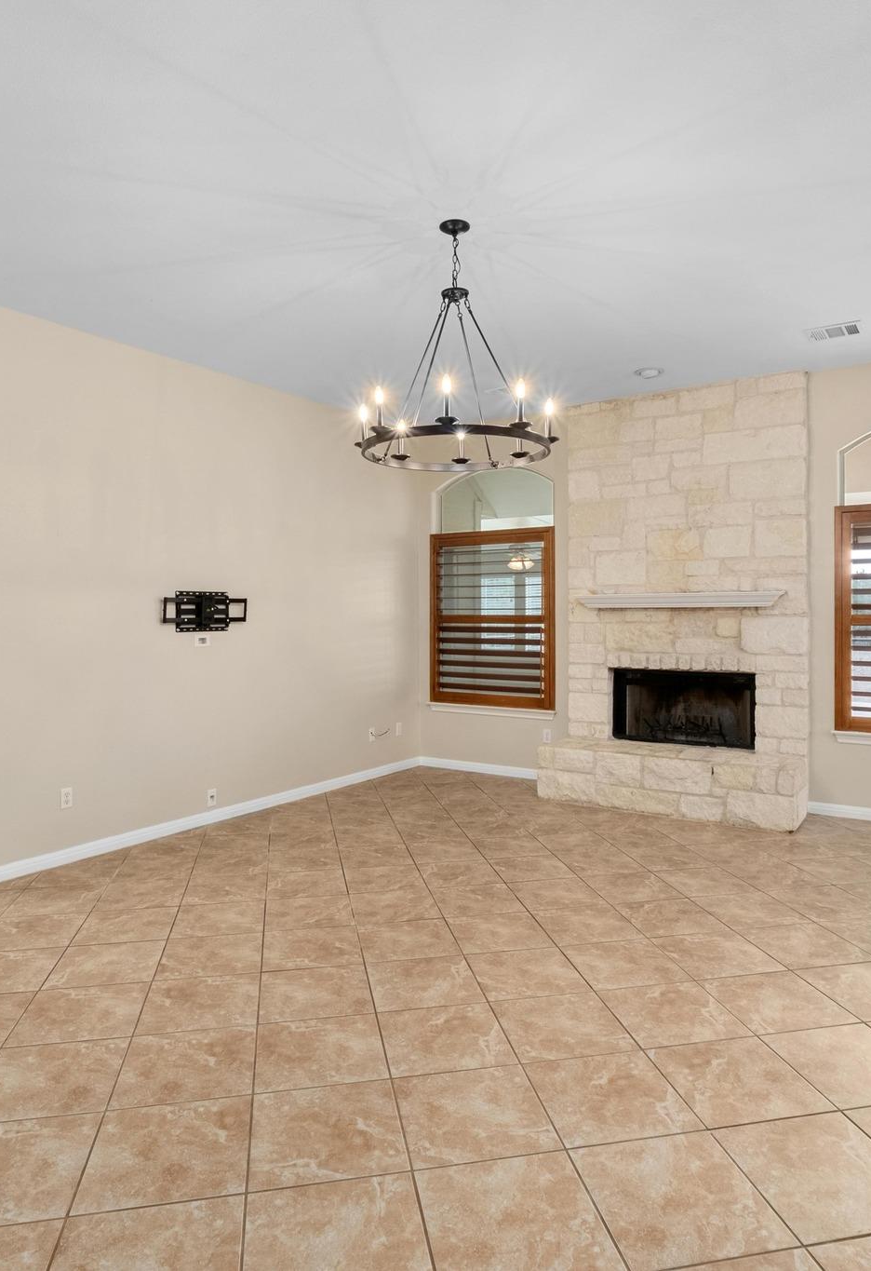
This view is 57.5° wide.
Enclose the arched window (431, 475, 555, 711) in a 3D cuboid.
[{"bbox_3d":[0.472,-0.409,6.838,1.215,2.033,0.110,0,1,33],"label":"arched window"}]

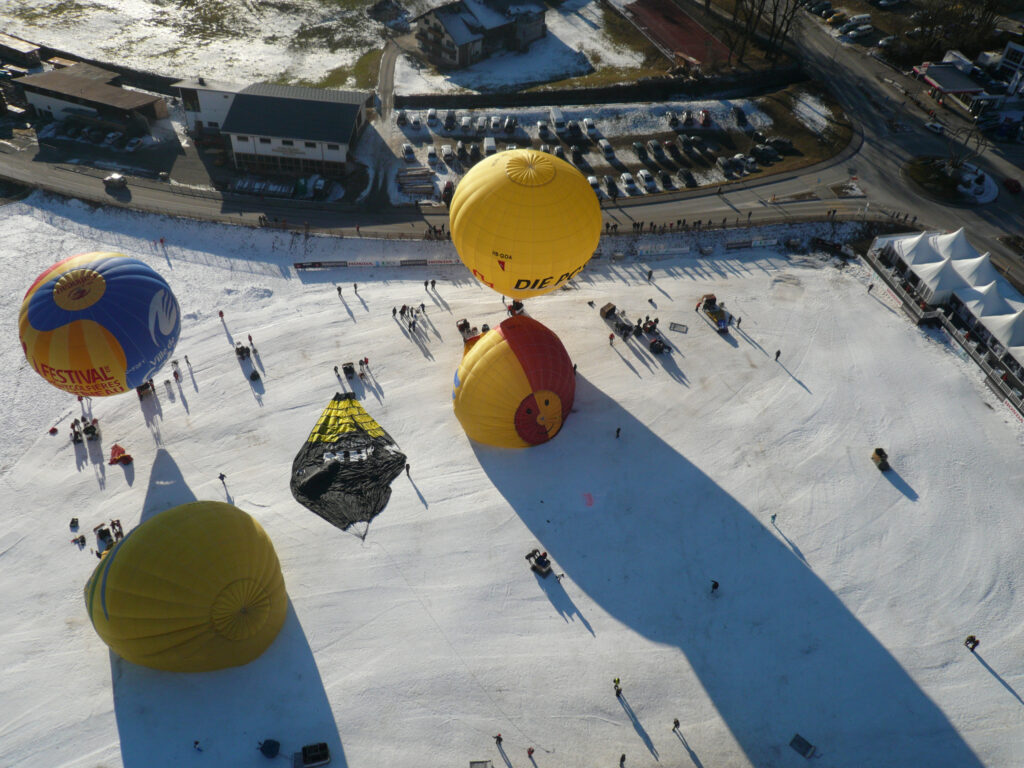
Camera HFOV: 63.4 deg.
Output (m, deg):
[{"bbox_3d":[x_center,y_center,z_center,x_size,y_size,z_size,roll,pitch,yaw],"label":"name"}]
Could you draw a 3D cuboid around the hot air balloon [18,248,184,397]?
[{"bbox_3d":[-44.147,-5.443,91.208,15.850,17.090,15.850,-9,44,-15],"label":"hot air balloon"}]

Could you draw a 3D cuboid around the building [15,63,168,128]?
[{"bbox_3d":[-71.338,-50.558,145.691,24.700,6.200,15.130,18,44,14],"label":"building"}]

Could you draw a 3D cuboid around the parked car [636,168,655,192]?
[{"bbox_3d":[22.611,-34.054,138.880,1.800,1.550,4.500,-6,43,-12],"label":"parked car"}]

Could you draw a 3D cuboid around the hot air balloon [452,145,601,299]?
[{"bbox_3d":[1.597,-18.828,105.071,19.040,20.180,19.040,2,42,-2],"label":"hot air balloon"}]

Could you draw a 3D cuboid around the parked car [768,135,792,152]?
[{"bbox_3d":[49.248,-44.035,152.280,4.400,1.550,1.800,10,42,6],"label":"parked car"}]

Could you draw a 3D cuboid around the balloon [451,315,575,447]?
[{"bbox_3d":[-0.551,-0.876,95.181,14.620,14.410,16.060,-18,43,-23],"label":"balloon"}]

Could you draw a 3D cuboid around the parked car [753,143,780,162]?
[{"bbox_3d":[45.736,-41.530,149.198,4.400,1.500,1.800,29,48,25],"label":"parked car"}]

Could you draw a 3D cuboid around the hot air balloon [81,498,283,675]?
[{"bbox_3d":[-29.304,17.077,72.525,17.090,14.720,15.750,12,40,30],"label":"hot air balloon"}]

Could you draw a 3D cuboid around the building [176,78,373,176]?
[{"bbox_3d":[-41.130,-43.100,138.220,31.900,8.600,15.900,5,42,1],"label":"building"}]

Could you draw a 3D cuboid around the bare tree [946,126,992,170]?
[{"bbox_3d":[81.144,-42.268,148.032,6.200,8.300,6.000,4,42,0],"label":"bare tree"}]

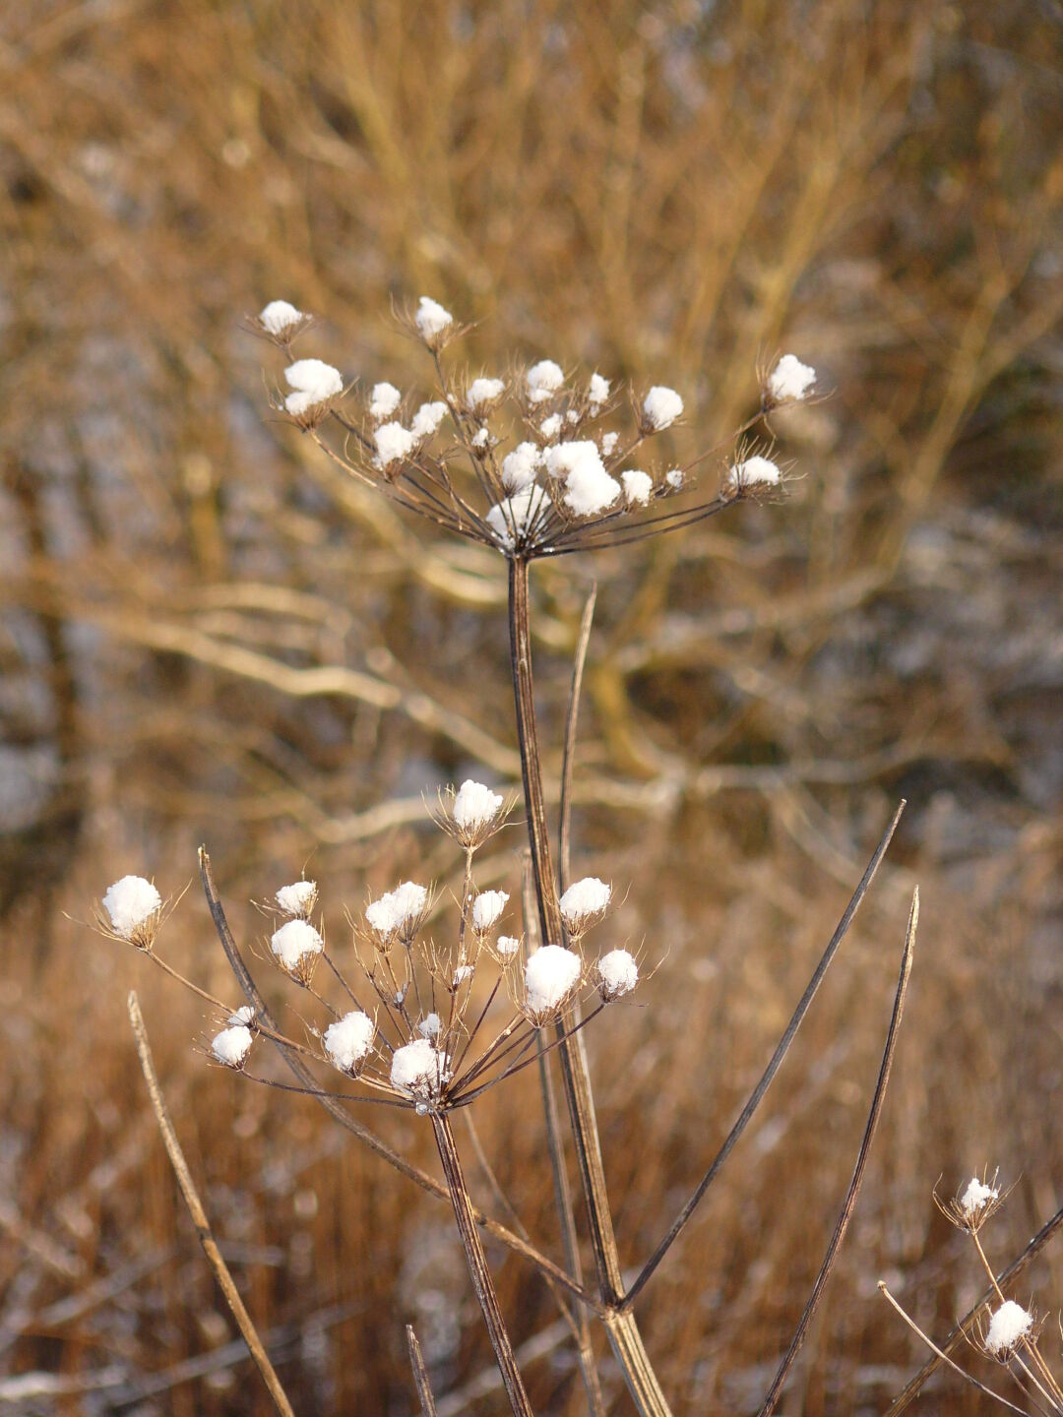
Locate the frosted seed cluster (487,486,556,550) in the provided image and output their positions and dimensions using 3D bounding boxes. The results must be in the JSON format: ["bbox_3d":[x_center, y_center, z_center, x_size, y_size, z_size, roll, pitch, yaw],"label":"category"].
[{"bbox_3d":[-0.004,-0.060,1.900,0.021,0.019,0.020,0,6,0],"label":"frosted seed cluster"}]

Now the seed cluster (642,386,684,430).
[{"bbox_3d":[0.042,-0.096,1.920,0.013,0.014,0.013,0,6,0],"label":"seed cluster"}]

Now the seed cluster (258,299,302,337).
[{"bbox_3d":[-0.081,-0.125,1.935,0.014,0.012,0.013,0,8,0],"label":"seed cluster"}]

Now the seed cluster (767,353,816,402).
[{"bbox_3d":[0.083,-0.105,1.917,0.015,0.015,0.014,0,8,0],"label":"seed cluster"}]

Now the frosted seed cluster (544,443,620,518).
[{"bbox_3d":[0.016,-0.071,1.865,0.023,0.023,0.020,0,8,0],"label":"frosted seed cluster"}]

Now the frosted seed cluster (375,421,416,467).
[{"bbox_3d":[-0.042,-0.082,1.870,0.013,0.014,0.012,0,6,0],"label":"frosted seed cluster"}]

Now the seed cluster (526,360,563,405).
[{"bbox_3d":[0.004,-0.105,1.930,0.012,0.014,0.011,0,6,0],"label":"seed cluster"}]

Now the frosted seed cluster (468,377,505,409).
[{"bbox_3d":[-0.014,-0.101,1.924,0.012,0.010,0.011,0,8,0],"label":"frosted seed cluster"}]

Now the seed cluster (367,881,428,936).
[{"bbox_3d":[-0.042,0.063,1.877,0.019,0.017,0.014,0,8,0],"label":"seed cluster"}]

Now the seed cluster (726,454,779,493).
[{"bbox_3d":[0.069,-0.073,1.879,0.017,0.012,0.014,0,8,0],"label":"seed cluster"}]

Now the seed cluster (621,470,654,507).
[{"bbox_3d":[0.033,-0.069,1.880,0.010,0.011,0.010,0,6,0],"label":"seed cluster"}]

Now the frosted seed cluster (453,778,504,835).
[{"bbox_3d":[-0.017,0.031,1.884,0.016,0.017,0.015,0,8,0],"label":"frosted seed cluster"}]

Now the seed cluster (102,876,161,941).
[{"bbox_3d":[-0.123,0.062,1.860,0.018,0.019,0.017,0,6,0],"label":"seed cluster"}]

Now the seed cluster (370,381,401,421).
[{"bbox_3d":[-0.047,-0.098,1.920,0.010,0.012,0.010,0,6,0],"label":"seed cluster"}]

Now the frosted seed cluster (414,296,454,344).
[{"bbox_3d":[-0.032,-0.126,1.950,0.012,0.015,0.012,0,6,0],"label":"frosted seed cluster"}]

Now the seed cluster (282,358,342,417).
[{"bbox_3d":[-0.069,-0.101,1.893,0.018,0.018,0.015,0,8,0],"label":"seed cluster"}]

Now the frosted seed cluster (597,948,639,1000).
[{"bbox_3d":[0.027,0.082,1.860,0.012,0.016,0.012,0,8,0],"label":"frosted seed cluster"}]

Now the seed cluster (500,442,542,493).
[{"bbox_3d":[-0.003,-0.074,1.860,0.013,0.015,0.012,0,6,0],"label":"seed cluster"}]

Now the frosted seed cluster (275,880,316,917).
[{"bbox_3d":[-0.073,0.059,1.870,0.013,0.011,0.012,0,6,0],"label":"frosted seed cluster"}]

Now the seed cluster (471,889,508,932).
[{"bbox_3d":[-0.013,0.063,1.880,0.011,0.012,0.011,0,6,0],"label":"seed cluster"}]

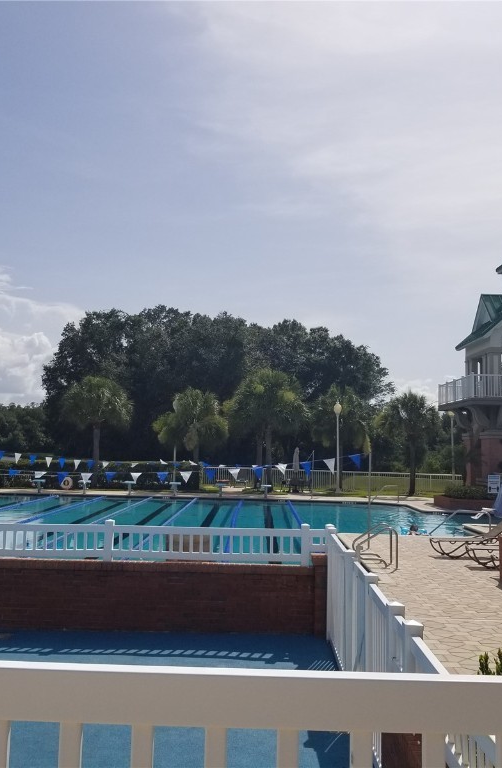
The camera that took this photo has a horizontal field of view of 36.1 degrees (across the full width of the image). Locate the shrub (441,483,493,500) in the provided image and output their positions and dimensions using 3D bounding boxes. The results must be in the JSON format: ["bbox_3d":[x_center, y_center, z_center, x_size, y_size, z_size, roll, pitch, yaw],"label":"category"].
[{"bbox_3d":[8.832,4.360,30.948,2.500,0.750,1.800,1,-5,1],"label":"shrub"}]

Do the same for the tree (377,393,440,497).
[{"bbox_3d":[8.302,3.105,40.799,3.410,5.540,3.410,1,-5,1],"label":"tree"}]

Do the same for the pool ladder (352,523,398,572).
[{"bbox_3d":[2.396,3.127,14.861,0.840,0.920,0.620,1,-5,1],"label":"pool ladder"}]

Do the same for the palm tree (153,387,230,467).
[{"bbox_3d":[-3.535,3.113,44.939,4.330,5.720,4.330,1,-5,1],"label":"palm tree"}]

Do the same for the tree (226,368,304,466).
[{"bbox_3d":[0.800,2.487,42.438,4.420,6.720,4.420,1,-5,1],"label":"tree"}]

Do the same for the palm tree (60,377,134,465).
[{"bbox_3d":[-8.663,2.650,42.517,4.124,6.160,4.124,1,-5,1],"label":"palm tree"}]

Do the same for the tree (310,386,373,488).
[{"bbox_3d":[5.322,3.220,45.543,3.807,6.167,3.807,1,-5,1],"label":"tree"}]

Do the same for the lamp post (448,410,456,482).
[{"bbox_3d":[12.474,3.929,47.720,0.450,4.948,0.450,1,-5,1],"label":"lamp post"}]

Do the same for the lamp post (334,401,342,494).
[{"bbox_3d":[4.745,3.442,42.317,0.450,5.135,0.450,1,-5,1],"label":"lamp post"}]

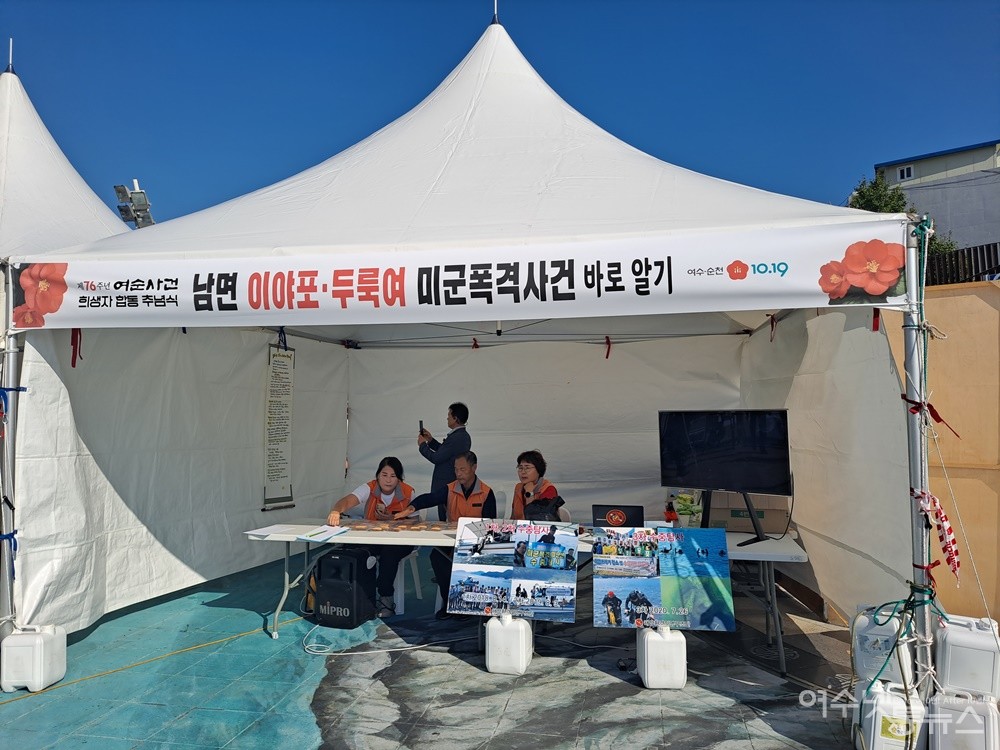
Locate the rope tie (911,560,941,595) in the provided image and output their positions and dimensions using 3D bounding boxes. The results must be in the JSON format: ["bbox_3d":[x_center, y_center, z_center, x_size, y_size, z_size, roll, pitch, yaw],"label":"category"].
[{"bbox_3d":[1.962,0.932,3.190,0.125,0.155,0.100,-1,-3,11],"label":"rope tie"}]

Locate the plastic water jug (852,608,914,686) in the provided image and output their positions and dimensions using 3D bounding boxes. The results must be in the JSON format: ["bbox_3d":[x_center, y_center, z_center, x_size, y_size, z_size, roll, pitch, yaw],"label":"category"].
[{"bbox_3d":[1.848,1.269,3.329,0.235,0.348,0.275,-2,-3,38],"label":"plastic water jug"}]

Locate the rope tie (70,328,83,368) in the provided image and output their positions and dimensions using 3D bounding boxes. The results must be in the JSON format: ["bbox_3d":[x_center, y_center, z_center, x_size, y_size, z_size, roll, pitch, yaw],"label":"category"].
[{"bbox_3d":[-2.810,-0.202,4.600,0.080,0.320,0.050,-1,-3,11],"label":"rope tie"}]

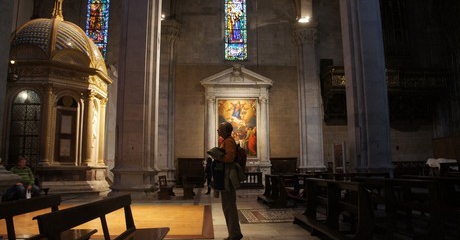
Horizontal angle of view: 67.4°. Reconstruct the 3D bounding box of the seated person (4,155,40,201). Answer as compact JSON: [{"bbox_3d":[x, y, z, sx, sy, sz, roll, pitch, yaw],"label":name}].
[{"bbox_3d":[-5.169,1.530,8.534,0.680,1.280,0.680,3,-9,-21],"label":"seated person"}]

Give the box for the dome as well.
[{"bbox_3d":[-7.131,-2.917,14.142,3.670,2.450,3.670,0,-8,-4],"label":"dome"}]

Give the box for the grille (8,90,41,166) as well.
[{"bbox_3d":[-7.095,0.240,11.974,0.993,2.658,0.080,0,-8,-2],"label":"grille"}]

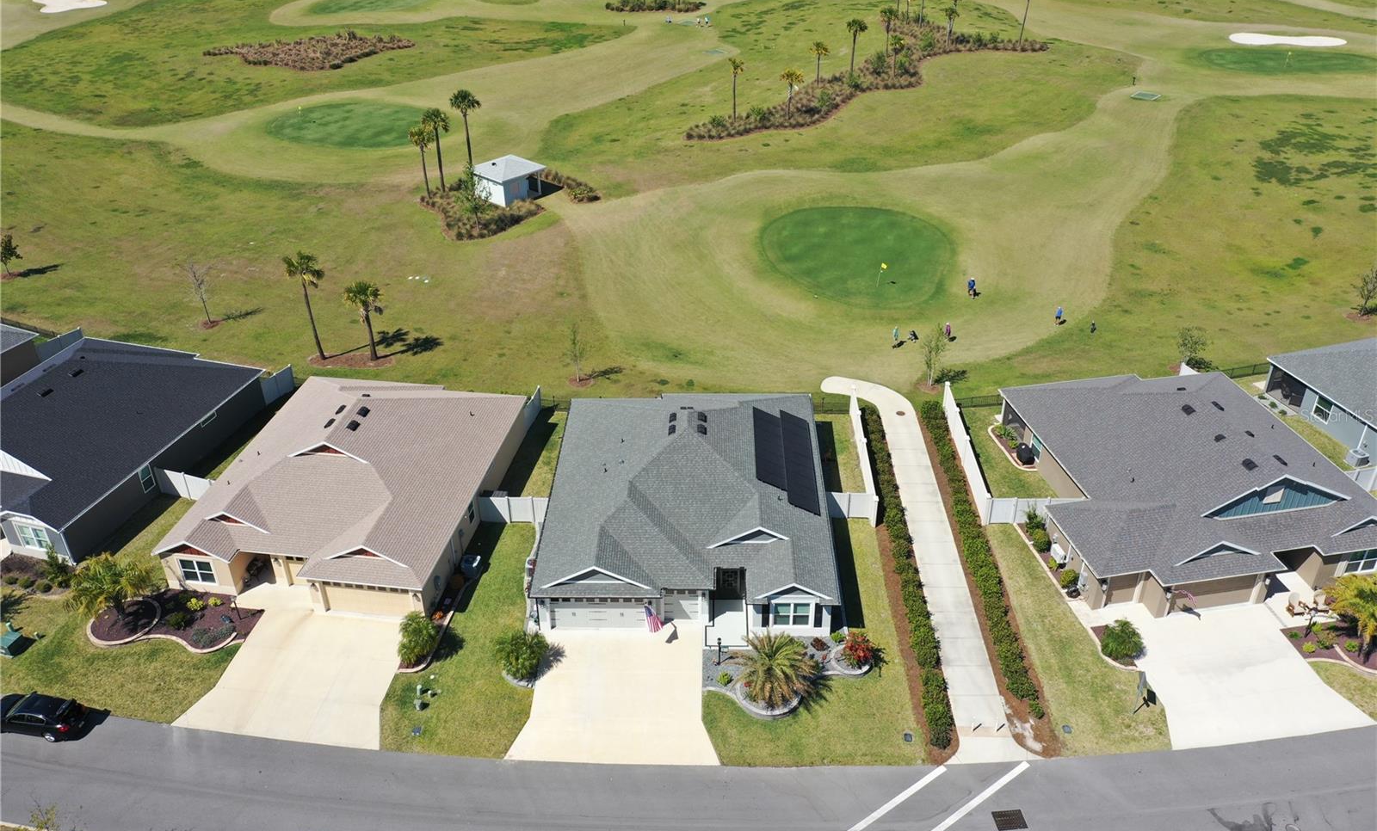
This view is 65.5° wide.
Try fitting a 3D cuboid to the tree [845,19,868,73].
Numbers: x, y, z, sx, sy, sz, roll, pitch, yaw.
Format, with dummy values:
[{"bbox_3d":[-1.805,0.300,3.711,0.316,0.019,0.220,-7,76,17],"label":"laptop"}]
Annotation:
[{"bbox_3d":[21.342,-47.426,137.834,2.800,7.140,2.800,-1,33,0],"label":"tree"}]

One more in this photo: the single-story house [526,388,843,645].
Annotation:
[{"bbox_3d":[-0.013,3.355,59.907,15.200,6.300,19.400,0,33,2],"label":"single-story house"}]

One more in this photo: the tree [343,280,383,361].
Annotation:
[{"bbox_3d":[-23.563,-6.950,78.699,3.100,6.472,3.100,-1,31,0],"label":"tree"}]

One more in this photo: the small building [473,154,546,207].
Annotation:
[{"bbox_3d":[-17.461,-23.220,104.436,5.200,3.450,5.400,25,41,34],"label":"small building"}]

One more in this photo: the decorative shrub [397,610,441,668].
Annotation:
[{"bbox_3d":[-13.297,11.090,52.902,2.300,2.250,2.300,-1,31,0],"label":"decorative shrub"}]

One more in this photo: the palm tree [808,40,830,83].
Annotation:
[{"bbox_3d":[16.495,-44.343,134.717,2.700,5.440,2.700,-1,33,0],"label":"palm tree"}]

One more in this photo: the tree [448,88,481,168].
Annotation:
[{"bbox_3d":[-23.414,-30.116,113.977,3.500,9.366,3.500,-1,31,0],"label":"tree"}]

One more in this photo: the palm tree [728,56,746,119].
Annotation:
[{"bbox_3d":[5.845,-40.114,131.375,2.200,7.605,2.200,-1,31,0],"label":"palm tree"}]

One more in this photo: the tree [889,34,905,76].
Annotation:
[{"bbox_3d":[28.785,-50.086,148.979,2.150,5.757,2.150,-1,31,0],"label":"tree"}]

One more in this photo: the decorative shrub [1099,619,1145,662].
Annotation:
[{"bbox_3d":[21.070,10.857,51.827,2.050,1.850,2.050,-1,33,0],"label":"decorative shrub"}]

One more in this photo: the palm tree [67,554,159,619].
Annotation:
[{"bbox_3d":[-29.560,9.128,55.240,4.600,3.600,4.500,-1,31,0],"label":"palm tree"}]

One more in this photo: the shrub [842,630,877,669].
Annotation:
[{"bbox_3d":[8.225,11.265,51.723,1.550,1.600,1.500,-1,33,0],"label":"shrub"}]

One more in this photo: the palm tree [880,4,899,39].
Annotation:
[{"bbox_3d":[29.839,-57.743,160.299,2.800,7.038,2.800,-1,31,0],"label":"palm tree"}]

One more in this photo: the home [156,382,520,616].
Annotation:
[{"bbox_3d":[-19.557,2.711,63.032,15.400,6.200,20.000,4,32,8],"label":"home"}]

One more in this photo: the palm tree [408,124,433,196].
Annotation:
[{"bbox_3d":[-26.697,-25.636,108.355,2.600,7.658,2.600,-1,31,0],"label":"palm tree"}]

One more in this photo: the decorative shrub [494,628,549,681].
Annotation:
[{"bbox_3d":[-8.025,11.356,51.324,2.550,2.300,2.500,-1,33,0],"label":"decorative shrub"}]

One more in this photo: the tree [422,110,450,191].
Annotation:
[{"bbox_3d":[-24.292,-25.600,103.782,2.800,8.330,2.800,-1,33,0],"label":"tree"}]

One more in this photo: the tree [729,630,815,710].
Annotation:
[{"bbox_3d":[3.834,11.877,49.577,4.100,3.000,4.000,-1,33,0],"label":"tree"}]

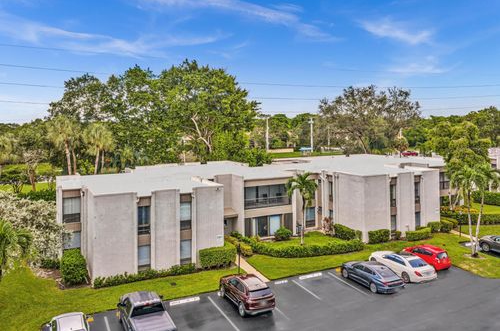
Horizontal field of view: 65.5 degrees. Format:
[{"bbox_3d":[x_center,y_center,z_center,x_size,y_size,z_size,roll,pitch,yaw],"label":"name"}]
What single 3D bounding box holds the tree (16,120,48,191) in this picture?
[{"bbox_3d":[-33.820,-1.464,60.306,5.260,11.120,5.260,0,7,0],"label":"tree"}]

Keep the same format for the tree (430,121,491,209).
[{"bbox_3d":[26.490,0.090,48.916,7.551,11.183,7.173,3,7,28],"label":"tree"}]

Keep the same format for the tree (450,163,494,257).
[{"bbox_3d":[18.245,3.656,31.874,3.608,7.677,3.428,3,7,30],"label":"tree"}]

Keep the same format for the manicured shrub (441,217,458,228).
[{"bbox_3d":[21.103,6.024,41.737,1.900,1.000,1.500,-3,8,-25],"label":"manicured shrub"}]

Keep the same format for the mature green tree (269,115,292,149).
[{"bbox_3d":[9.985,-9.745,127.246,7.857,14.433,7.464,0,6,4],"label":"mature green tree"}]

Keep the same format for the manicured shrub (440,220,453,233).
[{"bbox_3d":[20.082,6.191,40.050,1.350,1.100,1.300,-3,8,-25],"label":"manicured shrub"}]

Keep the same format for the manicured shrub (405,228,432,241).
[{"bbox_3d":[16.003,6.500,37.072,2.600,0.950,1.000,-3,7,-25],"label":"manicured shrub"}]

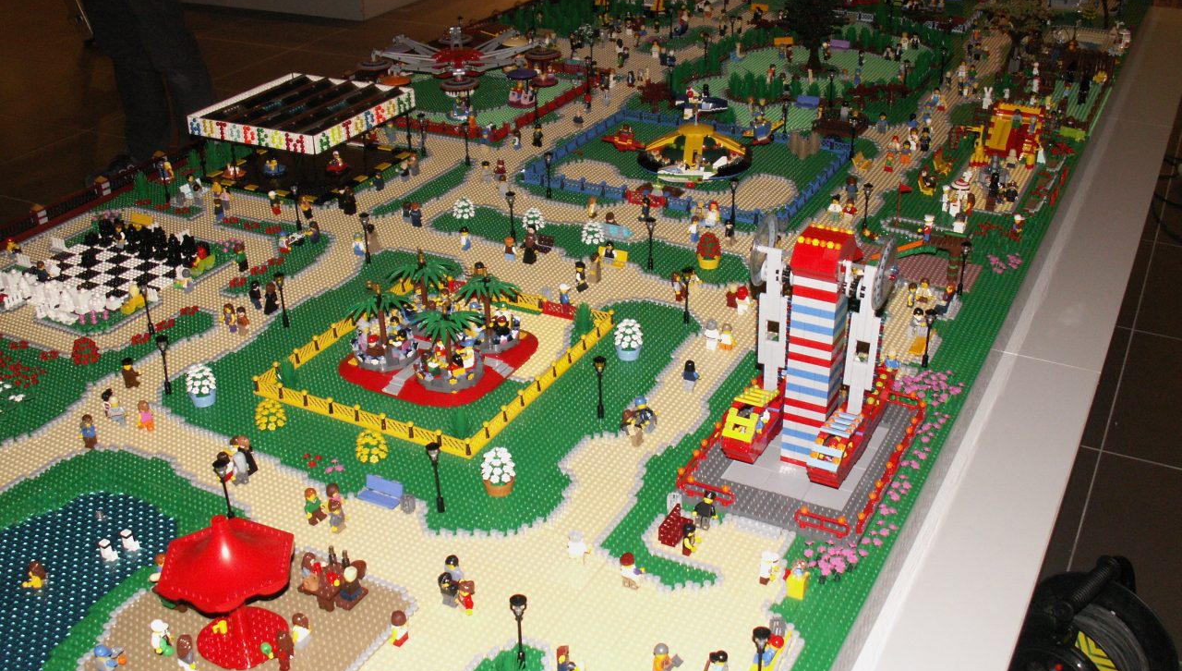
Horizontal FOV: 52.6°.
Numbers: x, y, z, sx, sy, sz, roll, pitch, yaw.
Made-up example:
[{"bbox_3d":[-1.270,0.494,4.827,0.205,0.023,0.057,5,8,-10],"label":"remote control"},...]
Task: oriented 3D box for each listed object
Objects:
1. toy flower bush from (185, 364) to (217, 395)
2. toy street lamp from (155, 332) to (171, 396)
[{"bbox_3d":[-0.483,0.051,1.477,0.036,0.034,0.036,-1,28,0],"label":"toy flower bush"},{"bbox_3d":[-0.549,0.040,1.530,0.016,0.079,0.016,13,32,25],"label":"toy street lamp"}]

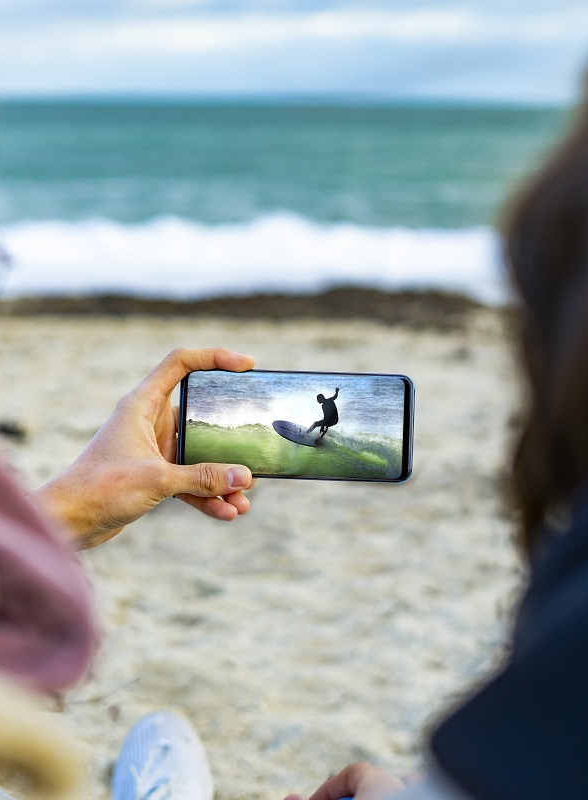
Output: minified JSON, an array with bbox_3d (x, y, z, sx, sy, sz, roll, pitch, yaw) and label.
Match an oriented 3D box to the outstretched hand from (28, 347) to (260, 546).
[{"bbox_3d":[-0.103,0.031,1.138,0.148,0.130,0.105,-3,11,-18],"label":"outstretched hand"}]

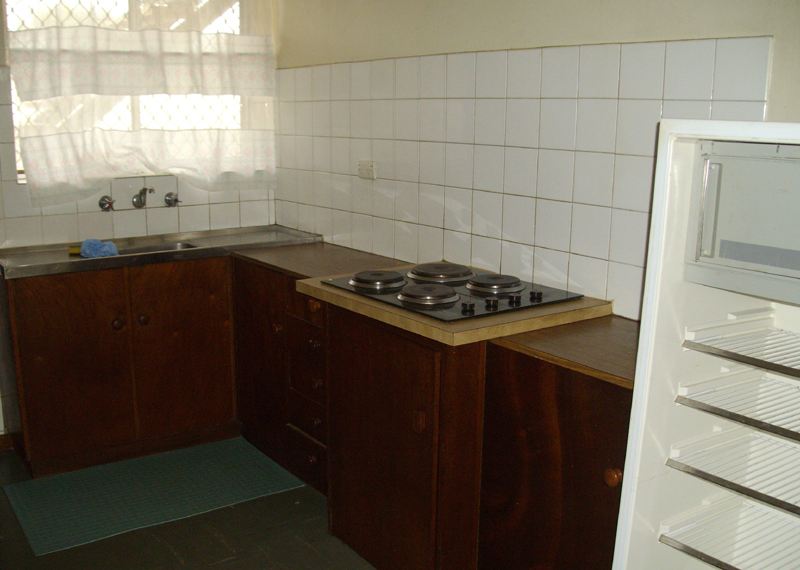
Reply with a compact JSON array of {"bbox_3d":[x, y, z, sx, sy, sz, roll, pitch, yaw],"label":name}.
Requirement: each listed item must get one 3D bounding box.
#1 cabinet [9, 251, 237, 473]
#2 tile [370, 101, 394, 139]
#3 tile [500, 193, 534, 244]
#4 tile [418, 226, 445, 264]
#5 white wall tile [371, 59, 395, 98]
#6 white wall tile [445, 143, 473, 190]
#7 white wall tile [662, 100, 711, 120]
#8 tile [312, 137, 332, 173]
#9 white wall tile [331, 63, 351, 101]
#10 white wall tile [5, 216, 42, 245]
[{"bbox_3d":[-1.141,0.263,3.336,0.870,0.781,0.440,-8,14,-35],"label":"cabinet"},{"bbox_3d":[-0.060,-0.642,3.239,0.010,0.151,0.150,-8,15,-36],"label":"tile"},{"bbox_3d":[0.380,-0.210,2.652,0.010,0.150,0.150,-8,14,-35],"label":"tile"},{"bbox_3d":[0.110,-0.139,3.040,0.010,0.150,0.150,-8,14,-35],"label":"tile"},{"bbox_3d":[-0.063,-0.779,3.155,0.010,0.150,0.150,-8,14,-35],"label":"white wall tile"},{"bbox_3d":[0.208,-0.415,2.898,0.008,0.151,0.151,-8,15,-36],"label":"white wall tile"},{"bbox_3d":[0.742,-0.403,2.151,0.008,0.151,0.151,-8,15,-36],"label":"white wall tile"},{"bbox_3d":[-0.338,-0.578,3.683,0.010,0.152,0.152,-8,14,-35],"label":"tile"},{"bbox_3d":[-0.240,-0.839,3.437,0.008,0.151,0.151,-8,15,-36],"label":"white wall tile"},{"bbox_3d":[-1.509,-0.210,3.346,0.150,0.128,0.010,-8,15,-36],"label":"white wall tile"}]

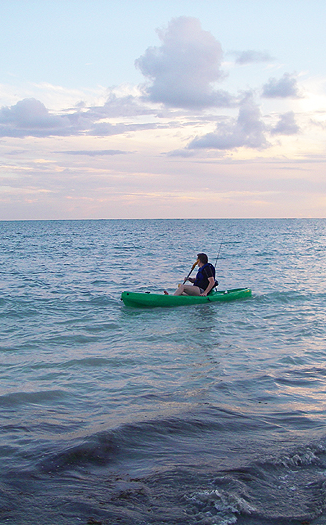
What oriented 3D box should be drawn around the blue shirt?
[{"bbox_3d":[0.852,0.289,15.654,0.310,0.530,0.450,10,0,-16],"label":"blue shirt"}]

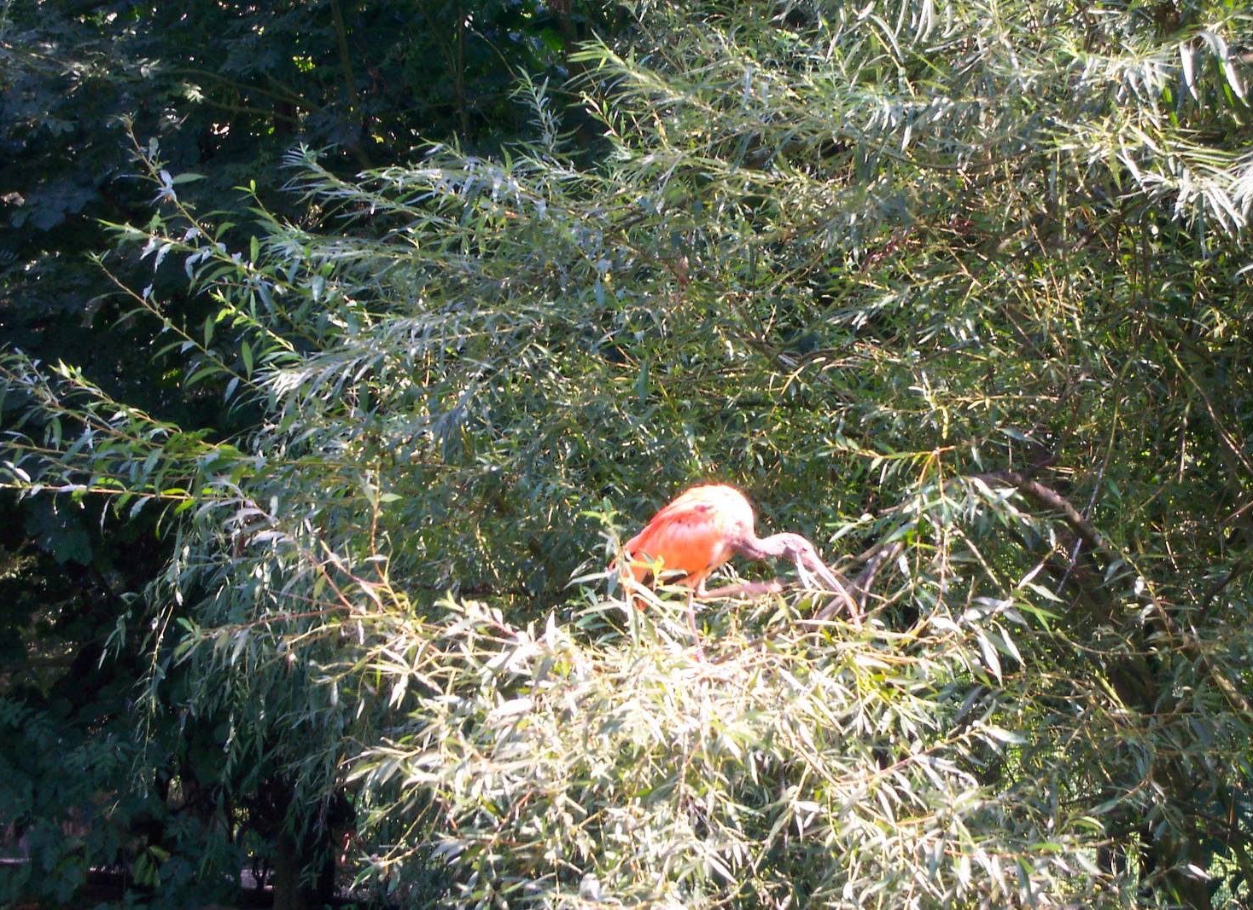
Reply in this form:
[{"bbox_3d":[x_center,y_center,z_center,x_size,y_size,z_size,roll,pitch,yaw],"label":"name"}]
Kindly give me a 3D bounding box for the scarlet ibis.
[{"bbox_3d":[0.194,0.211,7.000,0.425,0.320,0.160,-1,-3,12],"label":"scarlet ibis"}]

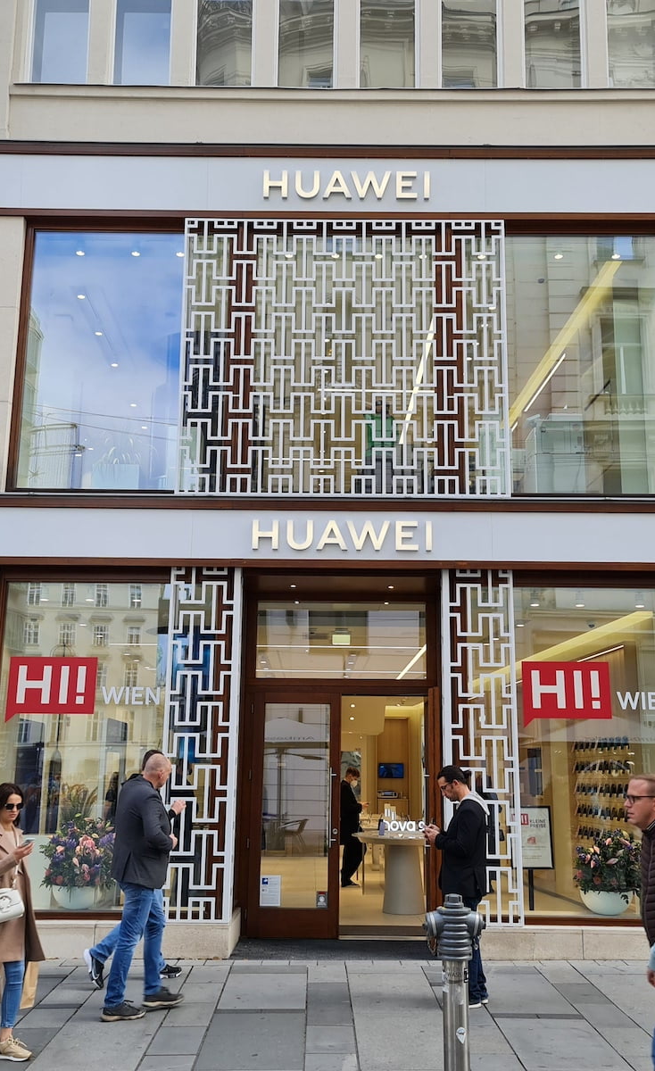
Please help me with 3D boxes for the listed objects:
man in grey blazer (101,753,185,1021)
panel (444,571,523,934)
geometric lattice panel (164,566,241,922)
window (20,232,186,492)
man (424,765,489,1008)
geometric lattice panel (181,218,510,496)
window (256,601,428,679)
[{"bbox_3d":[-1.334,2.490,7.442,0.600,1.770,0.520,6,-13,-21],"label":"man in grey blazer"},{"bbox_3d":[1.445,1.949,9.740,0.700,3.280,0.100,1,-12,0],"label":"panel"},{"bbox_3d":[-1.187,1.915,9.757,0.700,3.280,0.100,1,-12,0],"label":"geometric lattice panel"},{"bbox_3d":[-2.324,-1.835,10.668,1.600,2.810,0.080,1,-12,0],"label":"window"},{"bbox_3d":[0.983,2.608,7.766,0.490,1.710,0.500,0,-13,3],"label":"man"},{"bbox_3d":[0.170,-1.853,10.577,3.350,3.010,0.090,1,-12,0],"label":"geometric lattice panel"},{"bbox_3d":[0.156,1.105,10.905,1.790,0.810,0.080,1,-12,0],"label":"window"}]

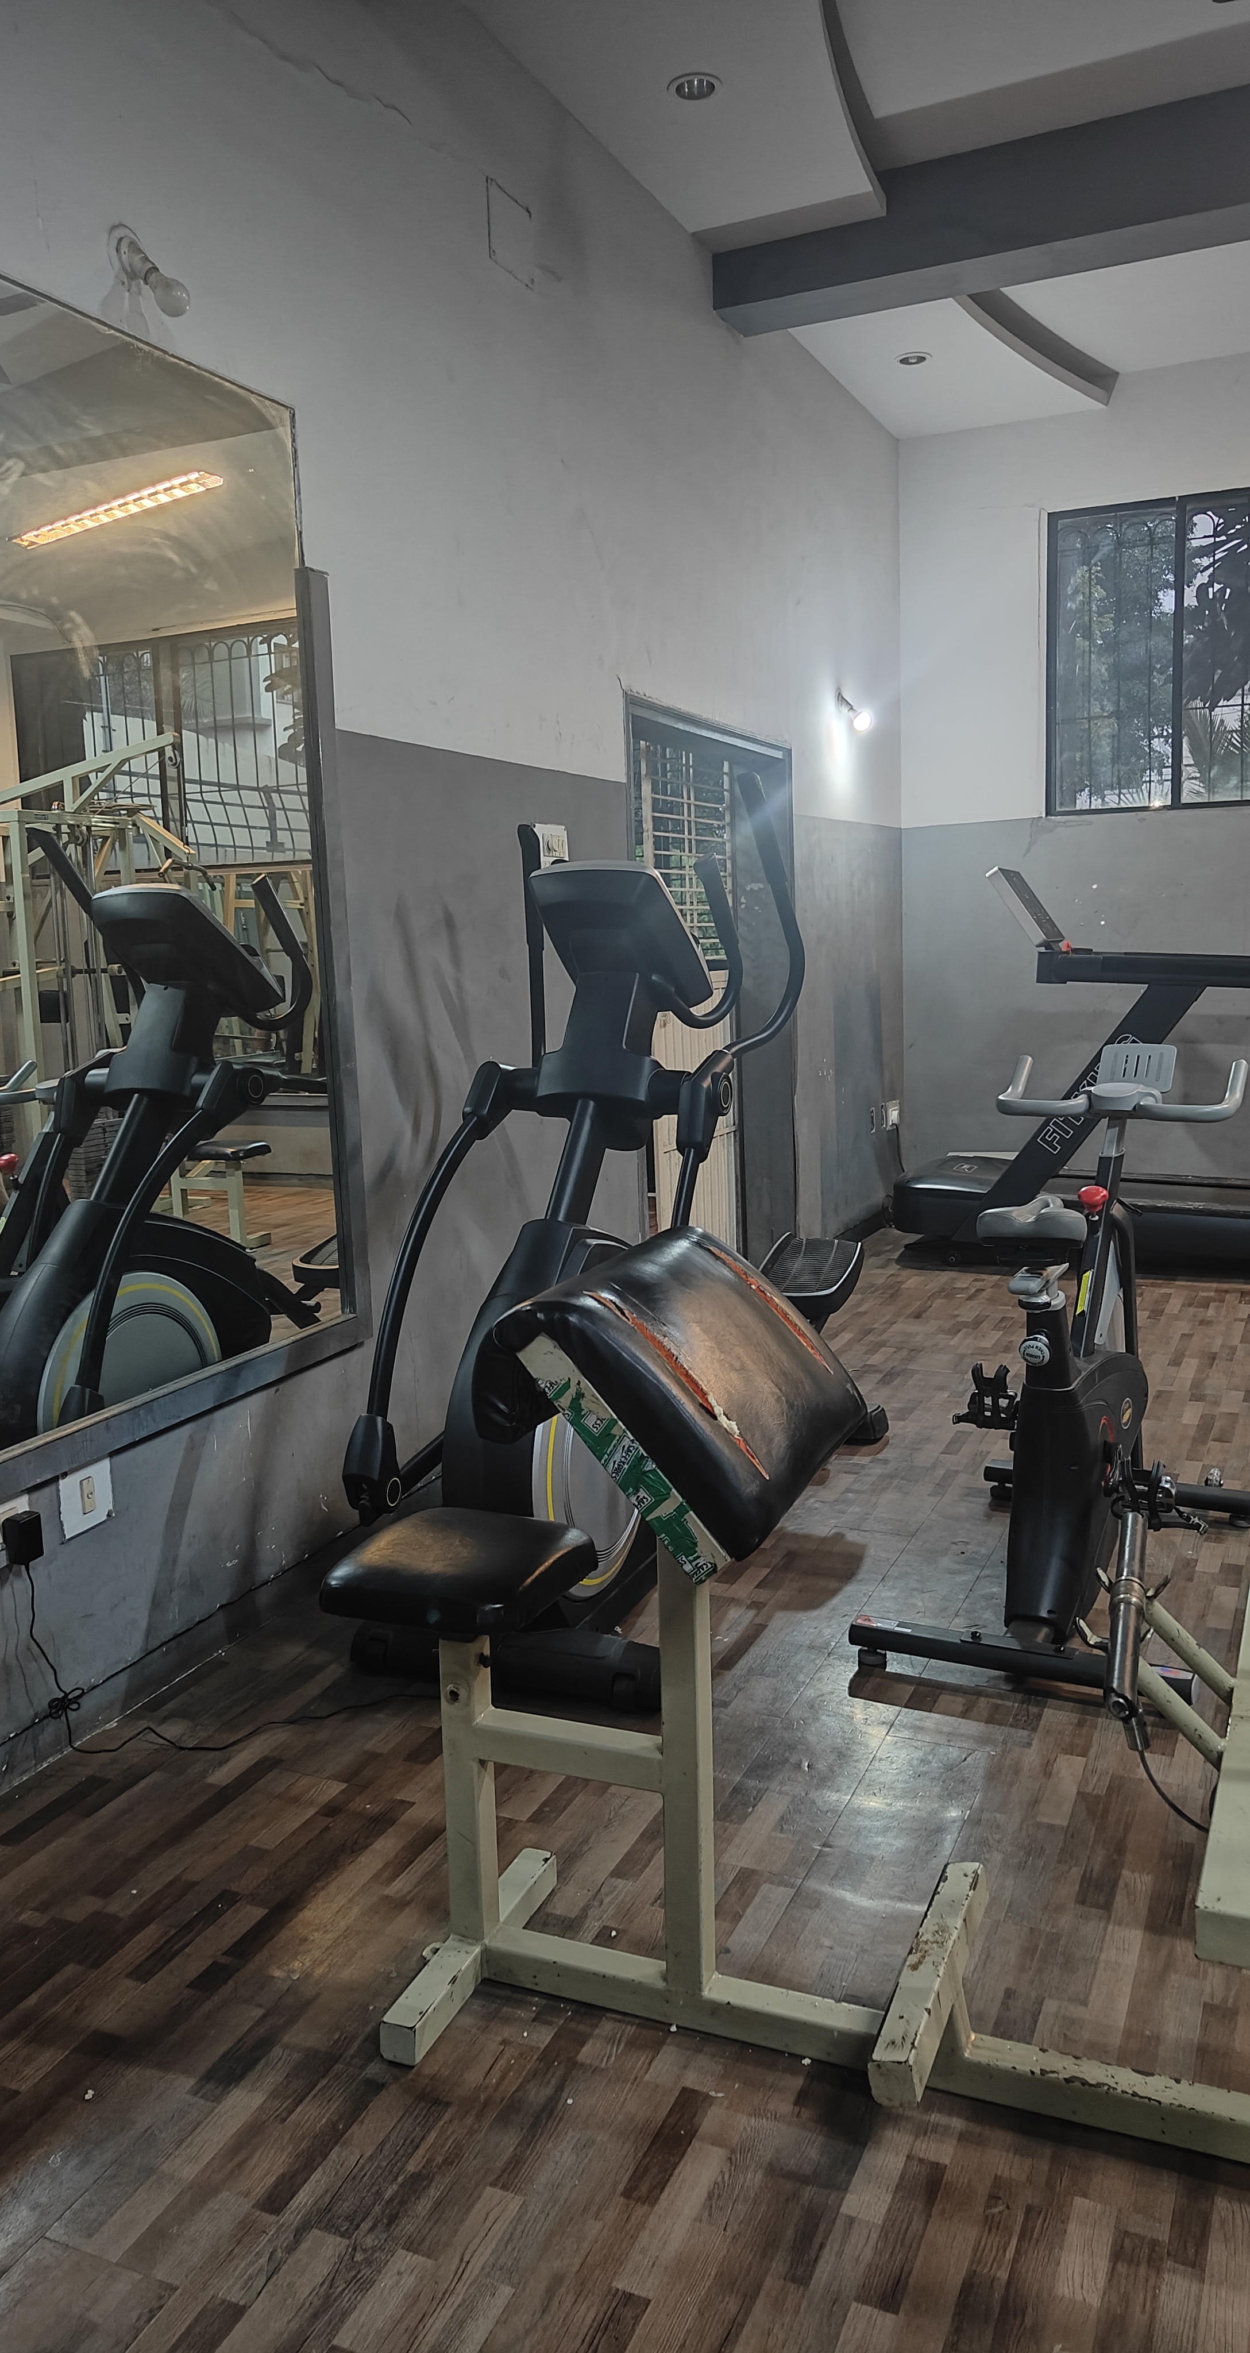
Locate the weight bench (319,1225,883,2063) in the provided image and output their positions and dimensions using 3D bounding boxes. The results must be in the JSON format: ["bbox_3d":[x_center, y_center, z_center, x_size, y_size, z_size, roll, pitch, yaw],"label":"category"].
[{"bbox_3d":[-0.031,0.594,2.049,0.685,0.993,0.526,2,9,24],"label":"weight bench"}]

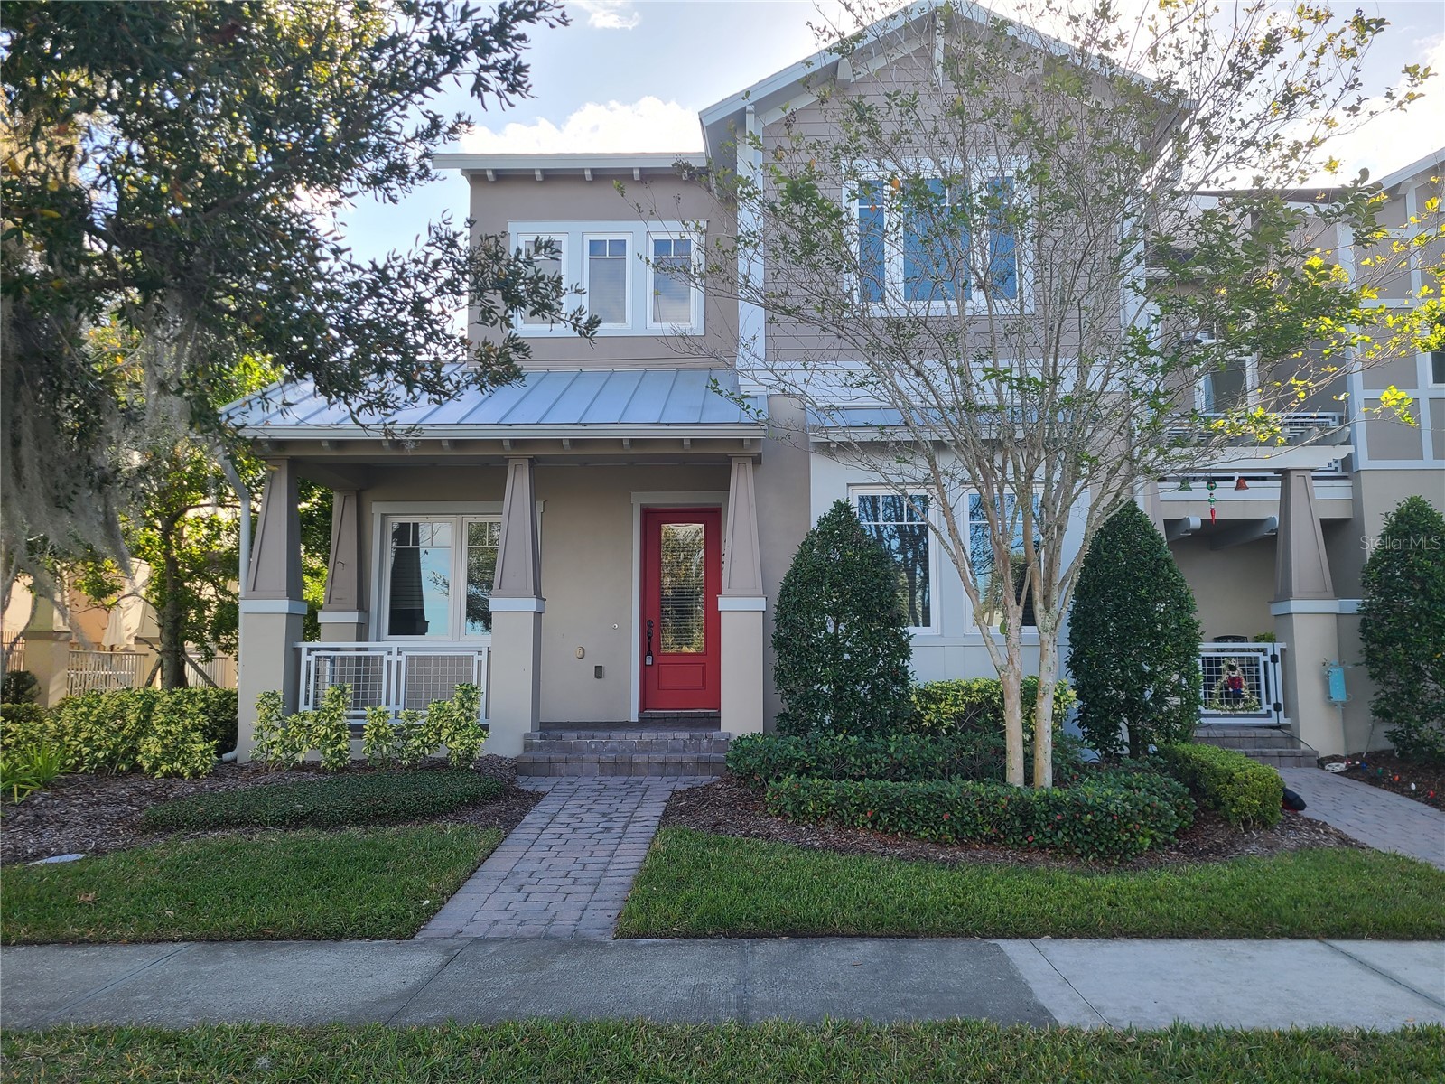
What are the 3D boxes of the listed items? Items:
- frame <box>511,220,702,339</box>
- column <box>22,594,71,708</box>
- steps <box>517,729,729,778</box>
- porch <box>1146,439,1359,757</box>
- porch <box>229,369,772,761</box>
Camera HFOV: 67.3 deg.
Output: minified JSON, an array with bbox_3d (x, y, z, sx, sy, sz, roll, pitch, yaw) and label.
[{"bbox_3d":[-1.419,-3.271,13.445,2.425,1.485,0.120,0,-7,1],"label":"frame"},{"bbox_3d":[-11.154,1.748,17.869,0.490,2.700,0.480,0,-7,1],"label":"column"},{"bbox_3d":[-0.914,2.018,10.377,1.980,0.380,0.650,0,-7,1],"label":"steps"},{"bbox_3d":[5.223,0.639,11.738,2.150,3.130,2.350,0,-7,1],"label":"porch"},{"bbox_3d":[-2.180,-0.038,11.706,5.310,4.610,2.750,0,-7,1],"label":"porch"}]

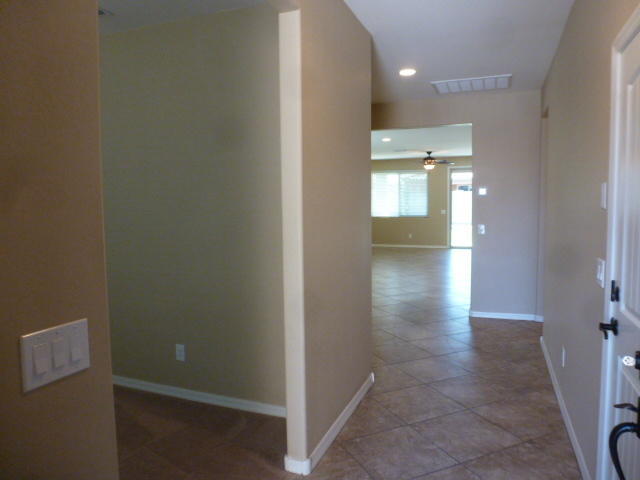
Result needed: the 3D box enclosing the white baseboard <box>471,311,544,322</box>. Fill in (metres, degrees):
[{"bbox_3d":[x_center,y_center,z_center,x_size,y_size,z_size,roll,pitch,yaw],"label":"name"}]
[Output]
[{"bbox_3d":[2.263,0.936,5.414,0.830,0.076,0.016,1,5,22],"label":"white baseboard"}]

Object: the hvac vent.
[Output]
[{"bbox_3d":[1.665,-1.676,4.846,0.790,0.025,0.580,1,5,22],"label":"hvac vent"}]

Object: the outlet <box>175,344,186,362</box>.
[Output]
[{"bbox_3d":[-1.029,0.833,3.265,0.072,0.117,0.008,1,5,22],"label":"outlet"}]

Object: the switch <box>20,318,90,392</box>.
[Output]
[{"bbox_3d":[-0.589,0.258,1.006,0.011,0.118,0.163,1,5,22],"label":"switch"}]

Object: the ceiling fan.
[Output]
[{"bbox_3d":[2.960,-2.151,12.048,1.400,0.490,1.400,1,5,22],"label":"ceiling fan"}]

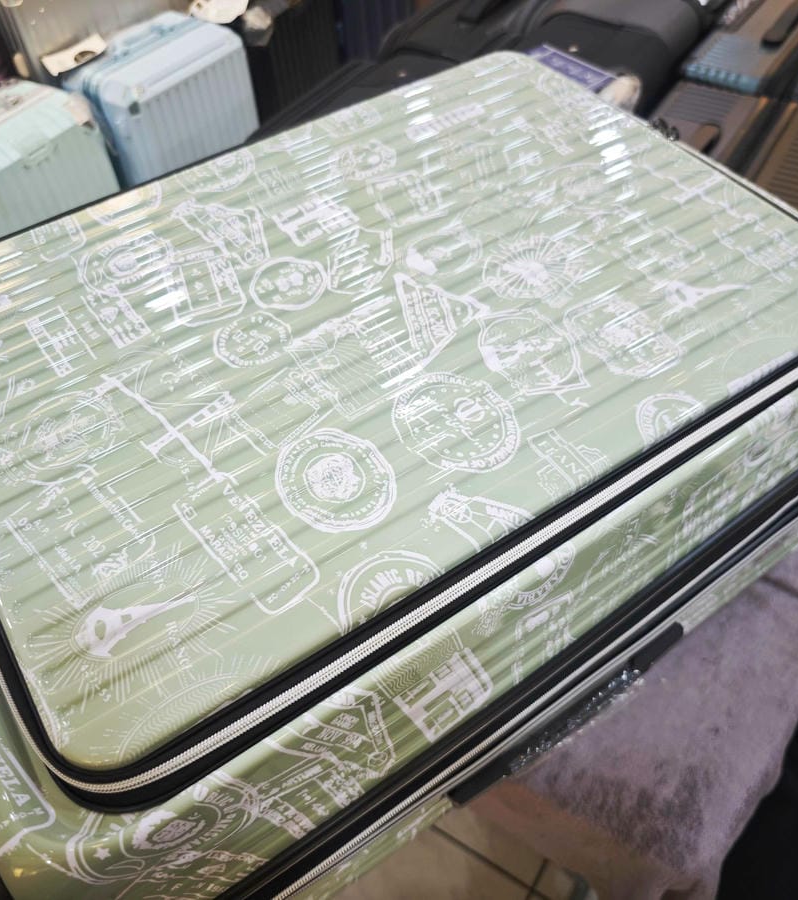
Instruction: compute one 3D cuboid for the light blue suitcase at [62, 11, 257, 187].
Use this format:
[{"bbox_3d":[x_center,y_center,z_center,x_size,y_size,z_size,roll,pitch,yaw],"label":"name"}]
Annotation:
[{"bbox_3d":[-0.551,-0.730,2.062,0.250,0.560,0.365,31,59,24],"label":"light blue suitcase"}]

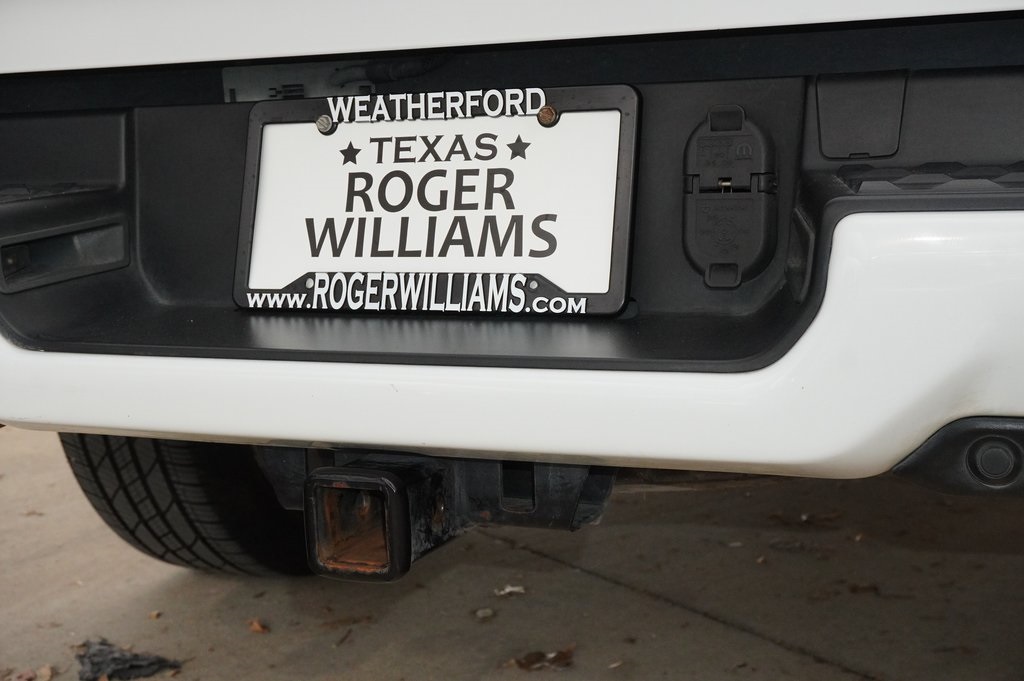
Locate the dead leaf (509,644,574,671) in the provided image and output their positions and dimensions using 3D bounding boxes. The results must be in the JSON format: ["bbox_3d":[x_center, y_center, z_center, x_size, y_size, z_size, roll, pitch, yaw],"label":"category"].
[{"bbox_3d":[0.040,0.419,1.954,0.085,0.015,0.058,-2,8,1],"label":"dead leaf"}]

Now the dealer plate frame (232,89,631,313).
[{"bbox_3d":[-0.060,-0.099,1.062,0.312,0.160,0.014,2,-6,23],"label":"dealer plate frame"}]

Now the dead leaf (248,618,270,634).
[{"bbox_3d":[-0.362,0.410,2.118,0.032,0.013,0.030,-4,9,-10],"label":"dead leaf"}]

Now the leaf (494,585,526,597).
[{"bbox_3d":[-0.002,0.380,2.246,0.048,0.010,0.030,-2,8,0],"label":"leaf"}]

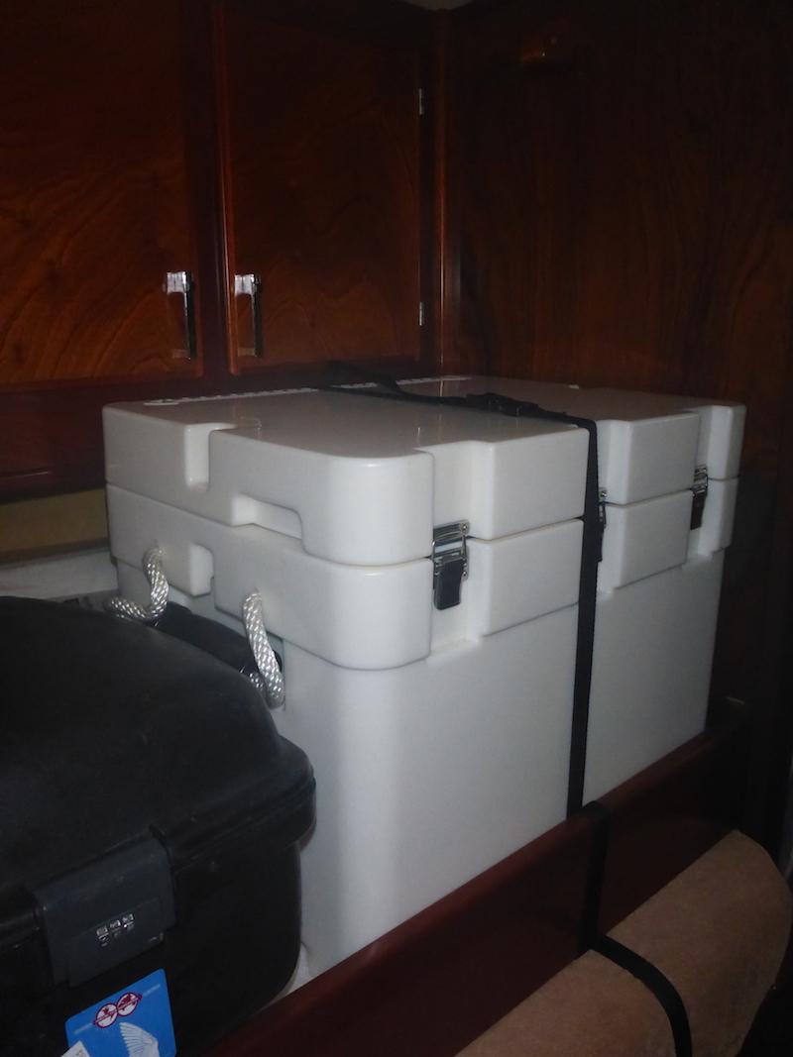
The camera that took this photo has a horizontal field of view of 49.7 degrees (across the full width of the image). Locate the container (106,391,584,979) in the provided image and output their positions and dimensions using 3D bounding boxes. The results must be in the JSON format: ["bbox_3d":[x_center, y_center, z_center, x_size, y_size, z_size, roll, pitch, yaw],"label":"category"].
[{"bbox_3d":[-0.088,0.128,1.059,0.315,0.536,0.549,-13,19,-40],"label":"container"}]

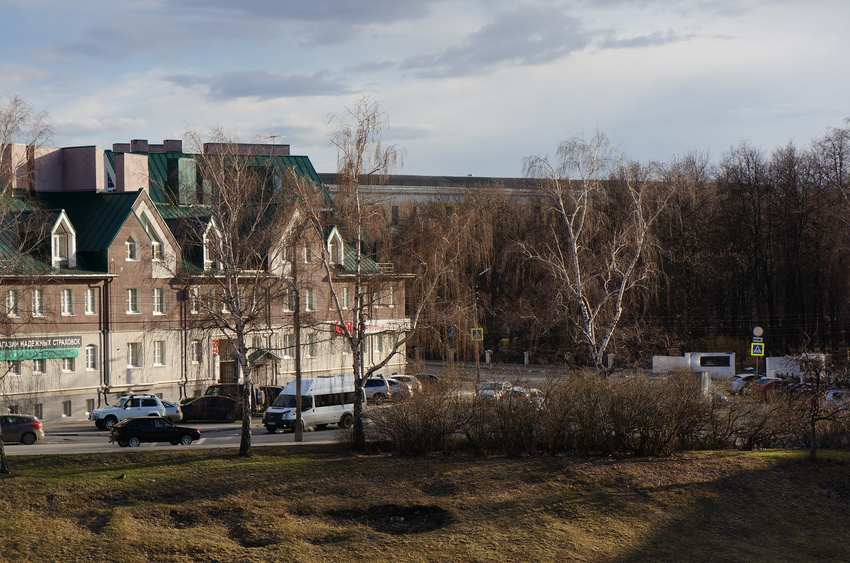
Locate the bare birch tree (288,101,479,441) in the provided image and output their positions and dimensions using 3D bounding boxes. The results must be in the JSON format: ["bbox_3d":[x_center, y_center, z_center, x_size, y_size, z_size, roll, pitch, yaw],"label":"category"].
[{"bbox_3d":[-1.734,-0.329,84.800,8.160,15.580,7.200,0,0,0],"label":"bare birch tree"}]

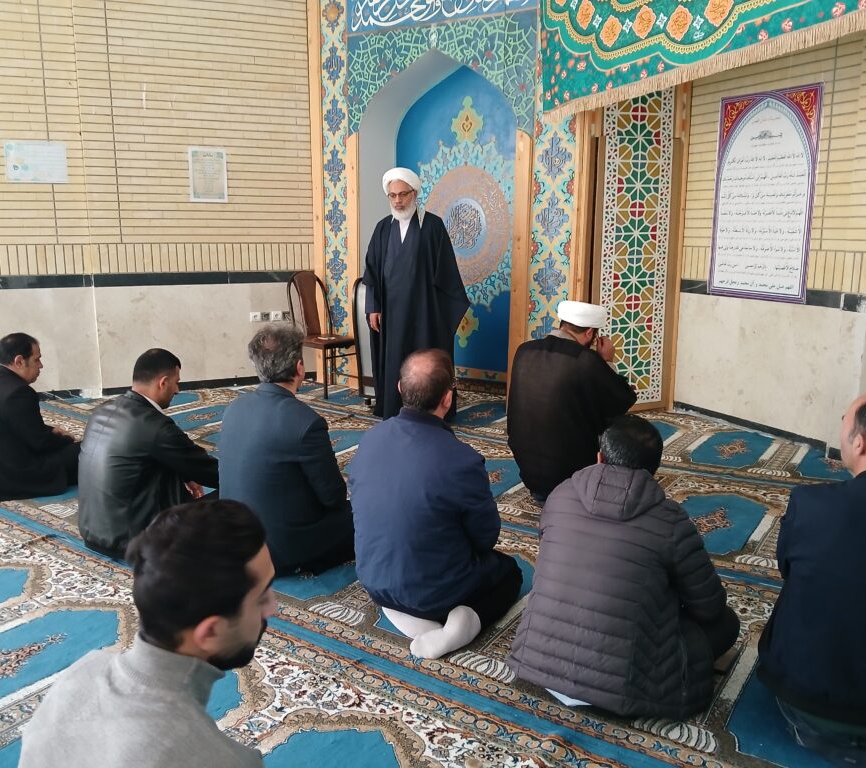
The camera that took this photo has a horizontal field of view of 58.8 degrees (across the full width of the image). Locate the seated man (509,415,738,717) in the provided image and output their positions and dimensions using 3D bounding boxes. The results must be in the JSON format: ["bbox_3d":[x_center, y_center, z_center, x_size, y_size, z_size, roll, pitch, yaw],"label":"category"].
[{"bbox_3d":[0.563,0.452,2.232,0.620,0.780,0.640,7,12,33],"label":"seated man"}]

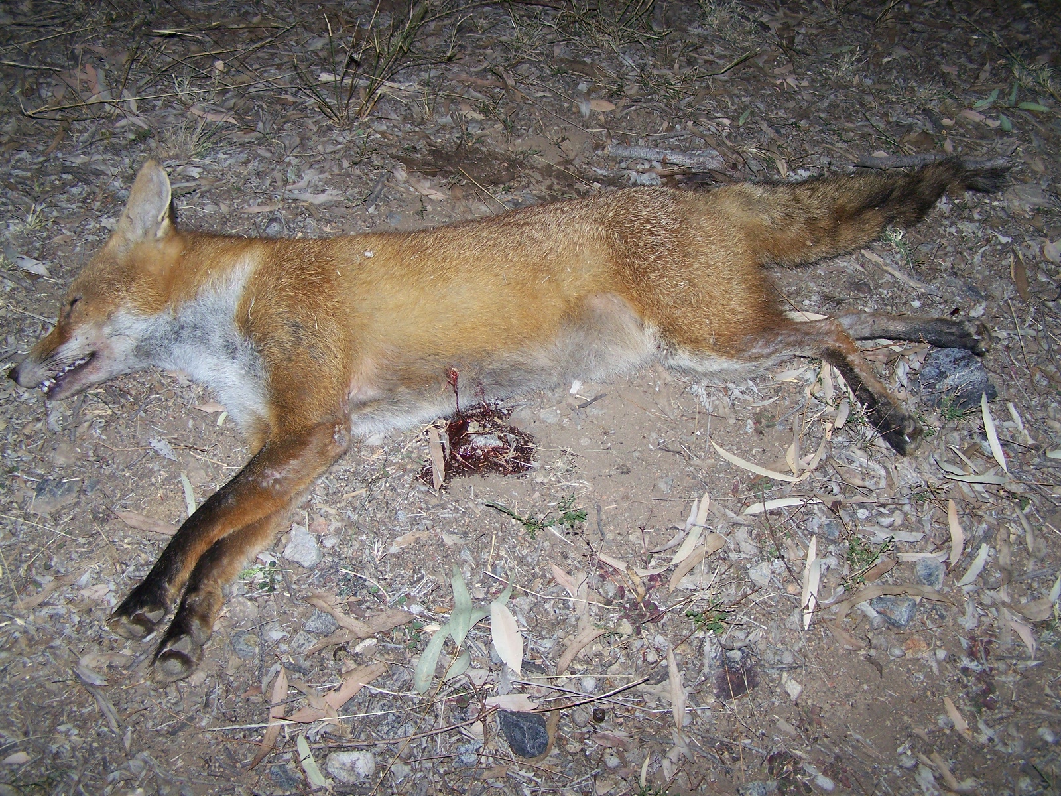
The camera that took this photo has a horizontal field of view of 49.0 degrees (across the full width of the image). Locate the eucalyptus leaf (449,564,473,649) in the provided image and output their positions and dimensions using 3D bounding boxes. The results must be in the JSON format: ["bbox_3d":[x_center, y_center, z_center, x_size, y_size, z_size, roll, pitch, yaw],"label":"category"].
[{"bbox_3d":[-0.057,0.172,0.967,0.017,0.010,0.077,-1,50,-1],"label":"eucalyptus leaf"}]

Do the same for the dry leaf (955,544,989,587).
[{"bbox_3d":[0.393,0.149,1.029,0.010,0.010,0.057,31,56,24],"label":"dry leaf"}]

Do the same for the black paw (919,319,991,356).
[{"bbox_3d":[0.402,-0.058,1.101,0.061,0.031,0.035,6,54,4],"label":"black paw"}]

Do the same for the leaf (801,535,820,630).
[{"bbox_3d":[0.238,0.155,0.987,0.013,0.010,0.095,11,51,9],"label":"leaf"}]

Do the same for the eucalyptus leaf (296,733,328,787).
[{"bbox_3d":[-0.167,0.275,0.886,0.011,0.006,0.045,-26,58,-18],"label":"eucalyptus leaf"}]

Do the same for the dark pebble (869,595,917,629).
[{"bbox_3d":[0.310,0.182,0.991,0.039,0.025,0.029,1,49,1],"label":"dark pebble"}]

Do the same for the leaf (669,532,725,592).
[{"bbox_3d":[0.140,0.140,1.006,0.074,0.010,0.017,-35,58,-25],"label":"leaf"}]

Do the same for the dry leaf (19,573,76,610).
[{"bbox_3d":[-0.421,0.167,1.014,0.055,0.010,0.013,-35,57,-26],"label":"dry leaf"}]

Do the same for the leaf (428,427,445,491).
[{"bbox_3d":[-0.086,0.054,1.047,0.013,0.006,0.067,-6,54,-4],"label":"leaf"}]

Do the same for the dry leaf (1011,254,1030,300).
[{"bbox_3d":[0.538,-0.132,1.274,0.011,0.010,0.072,5,49,4],"label":"dry leaf"}]

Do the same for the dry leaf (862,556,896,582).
[{"bbox_3d":[0.299,0.147,0.996,0.037,0.007,0.012,-27,55,-21],"label":"dry leaf"}]

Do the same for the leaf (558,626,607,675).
[{"bbox_3d":[0.038,0.203,0.949,0.014,0.009,0.058,36,59,27],"label":"leaf"}]

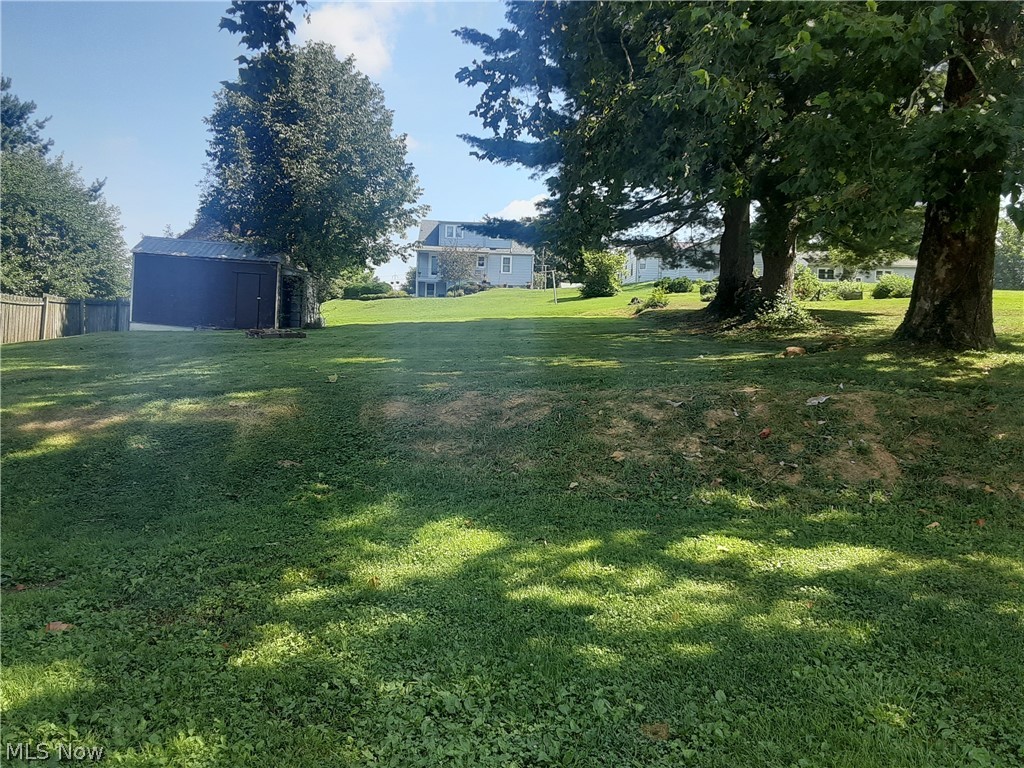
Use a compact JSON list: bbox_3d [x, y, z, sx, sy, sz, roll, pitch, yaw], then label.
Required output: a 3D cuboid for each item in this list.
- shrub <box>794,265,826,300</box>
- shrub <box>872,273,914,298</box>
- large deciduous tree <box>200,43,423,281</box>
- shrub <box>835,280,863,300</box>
[{"bbox_3d":[17.163,-5.846,46.000,1.900,2.050,1.800,2,-2,0],"label":"shrub"},{"bbox_3d":[21.972,-5.661,46.000,2.500,1.500,2.000,2,-2,0],"label":"shrub"},{"bbox_3d":[-8.284,-8.243,33.000,9.000,11.600,8.600,2,-2,0],"label":"large deciduous tree"},{"bbox_3d":[19.380,-5.373,46.000,1.600,1.150,1.400,2,-2,0],"label":"shrub"}]

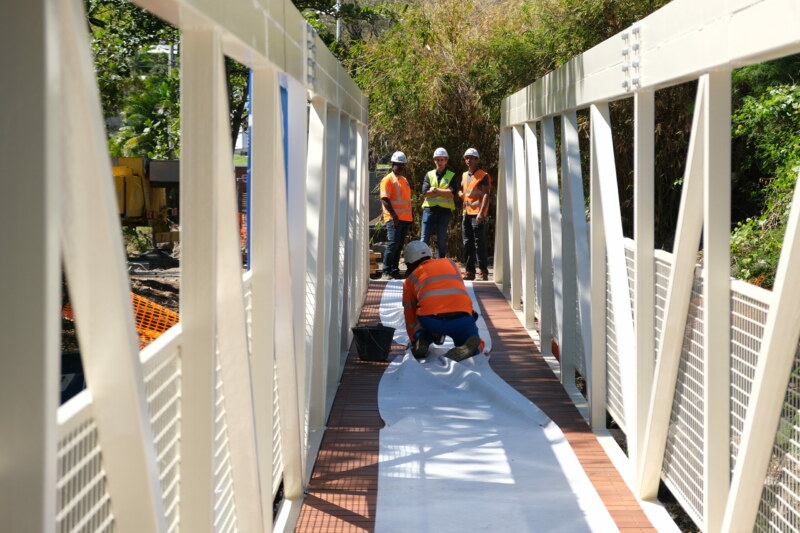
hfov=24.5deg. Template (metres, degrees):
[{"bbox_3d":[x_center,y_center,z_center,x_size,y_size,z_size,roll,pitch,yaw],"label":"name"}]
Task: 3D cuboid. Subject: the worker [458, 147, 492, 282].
[{"bbox_3d":[1.027,-0.709,25.150,0.500,1.810,0.360,1,2,30],"label":"worker"}]

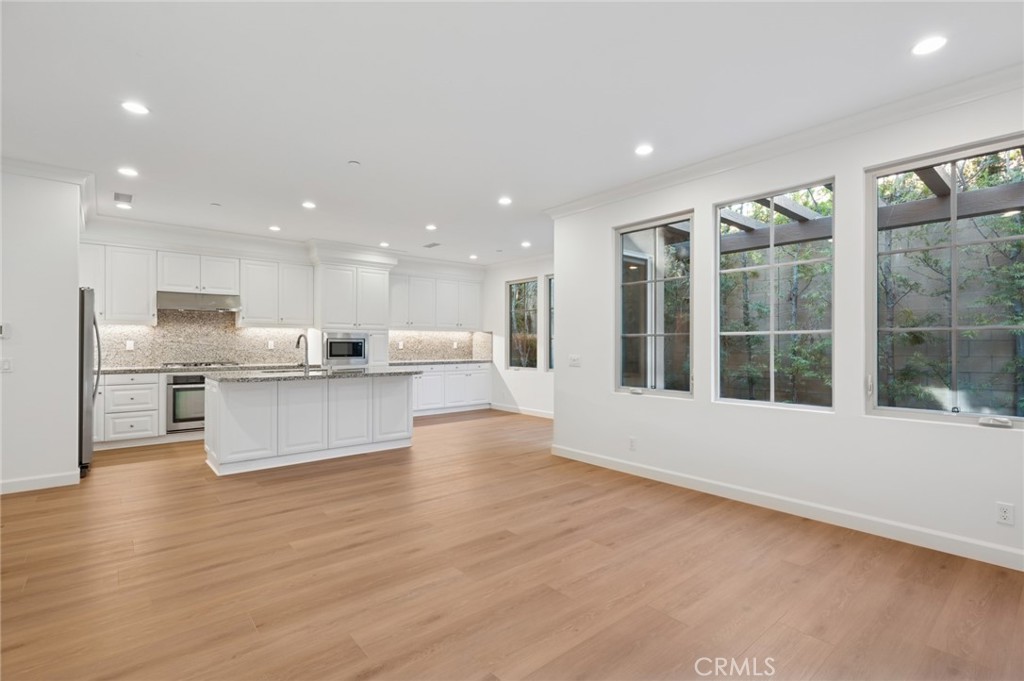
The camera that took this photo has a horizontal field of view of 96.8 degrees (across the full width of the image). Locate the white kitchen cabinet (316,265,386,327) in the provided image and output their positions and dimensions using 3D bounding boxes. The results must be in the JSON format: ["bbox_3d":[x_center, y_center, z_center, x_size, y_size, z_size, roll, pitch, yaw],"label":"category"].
[{"bbox_3d":[-2.614,-0.637,7.291,1.050,0.940,0.640,1,-1,-40],"label":"white kitchen cabinet"}]

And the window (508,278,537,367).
[{"bbox_3d":[0.189,-0.285,8.245,0.120,1.630,0.870,1,-1,-40],"label":"window"}]

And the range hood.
[{"bbox_3d":[-4.201,-0.500,6.105,0.910,0.230,0.450,0,-1,-39],"label":"range hood"}]

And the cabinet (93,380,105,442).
[{"bbox_3d":[-4.974,0.772,5.267,0.420,0.770,0.610,1,-1,-40],"label":"cabinet"}]

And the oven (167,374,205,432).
[{"bbox_3d":[-4.112,0.784,6.009,0.760,0.720,0.600,0,-1,-39],"label":"oven"}]

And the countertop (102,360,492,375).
[{"bbox_3d":[-2.857,0.388,7.029,5.800,0.045,0.645,0,-1,-39],"label":"countertop"}]

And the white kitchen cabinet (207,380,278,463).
[{"bbox_3d":[-2.724,0.775,4.603,0.490,0.770,0.650,0,-1,-39],"label":"white kitchen cabinet"}]

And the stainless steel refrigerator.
[{"bbox_3d":[-4.406,0.382,4.293,0.760,1.745,0.910,0,-1,-40],"label":"stainless steel refrigerator"}]

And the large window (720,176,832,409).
[{"bbox_3d":[2.001,-0.314,3.515,0.120,1.640,0.870,1,-1,-40],"label":"large window"}]

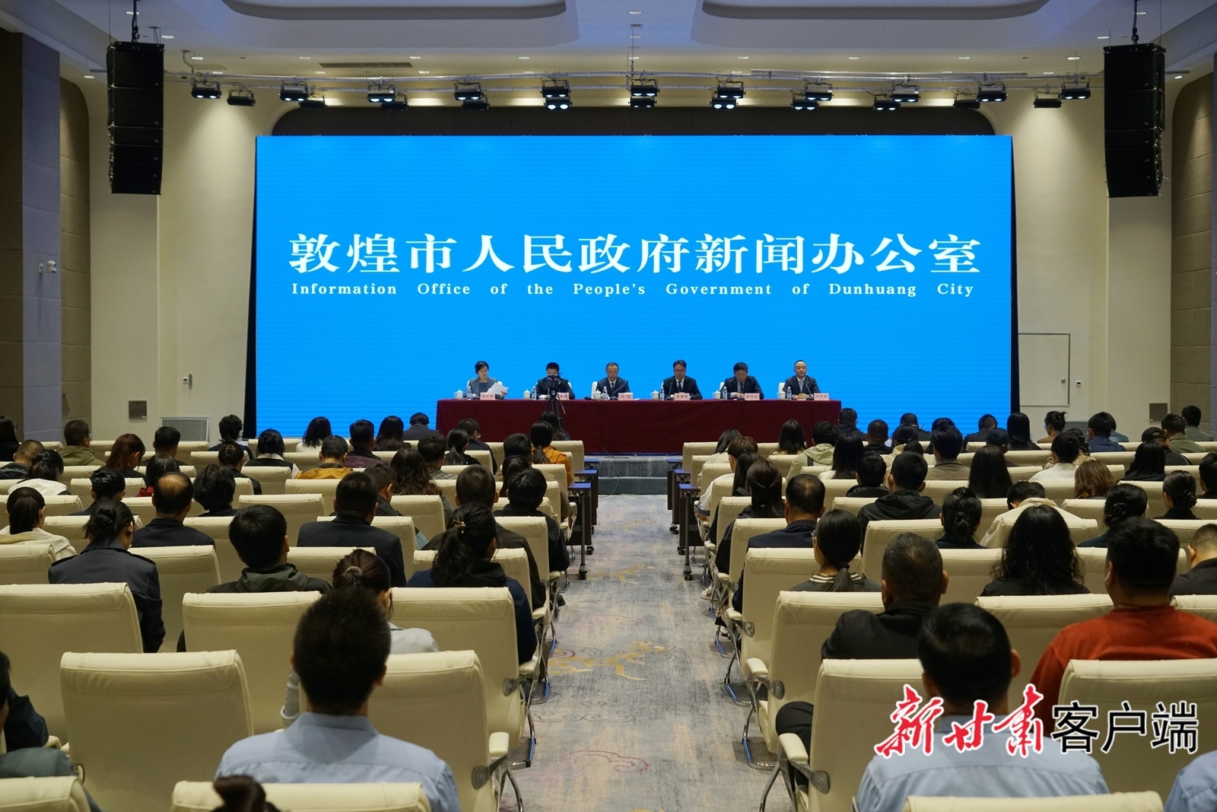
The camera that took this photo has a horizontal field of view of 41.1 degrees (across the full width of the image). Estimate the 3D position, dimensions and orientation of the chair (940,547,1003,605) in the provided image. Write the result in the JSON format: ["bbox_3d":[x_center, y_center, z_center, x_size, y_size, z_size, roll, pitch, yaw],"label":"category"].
[{"bbox_3d":[1.581,1.090,7.428,0.650,0.930,0.640,0,1,1],"label":"chair"}]

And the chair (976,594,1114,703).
[{"bbox_3d":[1.503,1.135,6.015,0.660,0.967,0.660,0,2,-5],"label":"chair"}]

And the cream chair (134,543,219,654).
[{"bbox_3d":[-2.058,1.087,7.541,0.650,0.930,0.640,0,1,-6],"label":"cream chair"}]

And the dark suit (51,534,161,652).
[{"bbox_3d":[-1.931,0.823,6.300,0.480,0.660,0.420,0,1,2],"label":"dark suit"}]

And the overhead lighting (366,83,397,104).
[{"bbox_3d":[-3.269,-4.503,23.400,0.420,0.290,0.240,0,1,1],"label":"overhead lighting"}]

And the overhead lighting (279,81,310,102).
[{"bbox_3d":[-4.524,-4.524,23.400,0.420,0.290,0.240,0,1,1],"label":"overhead lighting"}]

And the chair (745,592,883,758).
[{"bbox_3d":[0.870,1.124,6.053,0.650,0.930,0.640,0,1,1],"label":"chair"}]

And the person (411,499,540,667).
[{"bbox_3d":[-0.517,0.973,6.320,0.500,1.220,0.750,0,1,2],"label":"person"}]

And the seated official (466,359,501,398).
[{"bbox_3d":[-1.743,0.014,22.535,0.500,1.267,0.750,0,2,1],"label":"seated official"}]

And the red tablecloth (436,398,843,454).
[{"bbox_3d":[0.425,0.279,22.600,5.580,0.740,0.620,0,1,1],"label":"red tablecloth"}]

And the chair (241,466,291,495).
[{"bbox_3d":[-2.628,0.928,12.501,0.660,0.967,0.660,0,2,1],"label":"chair"}]

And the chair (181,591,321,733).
[{"bbox_3d":[-1.283,1.133,6.095,0.660,0.967,0.660,0,2,-3],"label":"chair"}]

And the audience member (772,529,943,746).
[{"bbox_3d":[0.808,1.003,4.944,0.600,1.300,0.800,0,2,1],"label":"audience member"}]

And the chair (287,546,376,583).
[{"bbox_3d":[-1.263,1.090,7.424,0.660,0.967,0.660,0,2,1],"label":"chair"}]

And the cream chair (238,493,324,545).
[{"bbox_3d":[-2.085,1.016,10.410,0.650,0.930,0.640,0,1,-8],"label":"cream chair"}]

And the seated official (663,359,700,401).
[{"bbox_3d":[1.025,0.009,22.503,0.540,1.281,0.750,0,2,1],"label":"seated official"}]

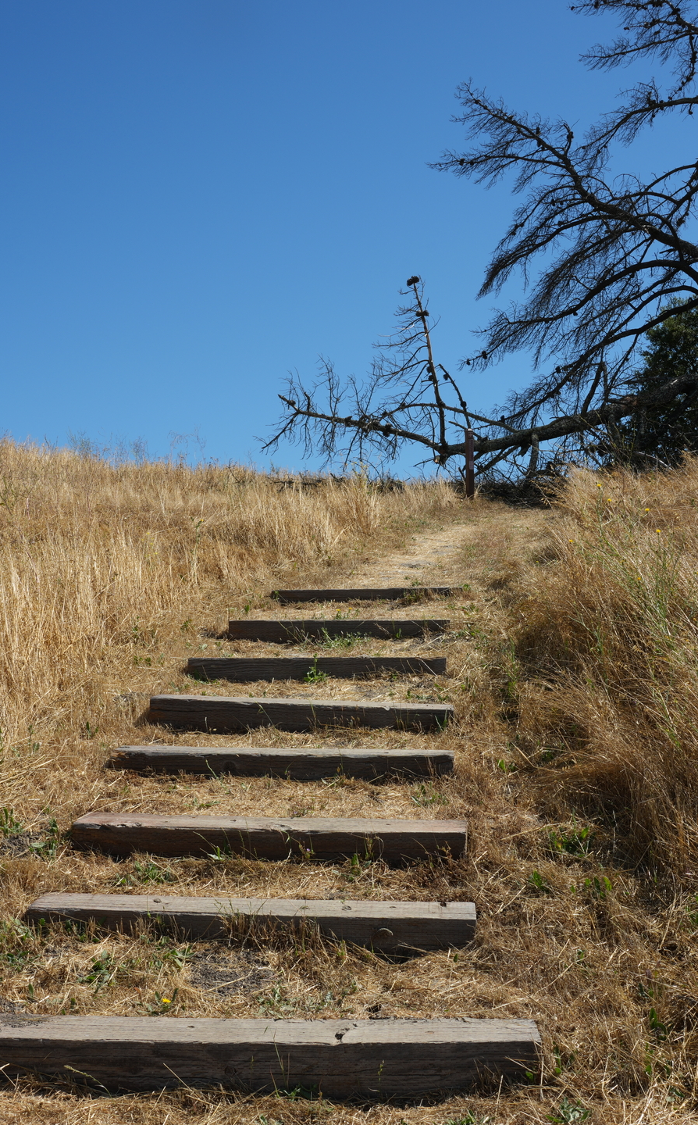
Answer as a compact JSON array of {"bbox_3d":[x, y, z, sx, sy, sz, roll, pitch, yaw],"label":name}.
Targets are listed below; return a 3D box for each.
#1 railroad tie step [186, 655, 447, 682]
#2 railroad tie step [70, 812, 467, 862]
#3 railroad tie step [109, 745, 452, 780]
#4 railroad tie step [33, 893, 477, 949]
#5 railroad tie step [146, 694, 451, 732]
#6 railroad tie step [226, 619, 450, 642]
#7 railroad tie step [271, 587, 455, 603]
[{"bbox_3d":[-0.150,0.530,6.427,1.261,0.132,0.190,0,-1,5],"label":"railroad tie step"},{"bbox_3d":[-0.256,0.927,4.303,1.280,0.132,0.190,0,-1,5],"label":"railroad tie step"},{"bbox_3d":[-0.250,0.773,4.898,1.280,0.132,0.190,0,-1,5],"label":"railroad tie step"},{"bbox_3d":[-0.277,1.062,3.781,1.280,0.132,0.190,0,-1,5],"label":"railroad tie step"},{"bbox_3d":[-0.196,0.664,5.571,1.280,0.132,0.190,0,-1,5],"label":"railroad tie step"},{"bbox_3d":[-0.051,0.394,7.418,1.242,0.132,0.190,0,-1,5],"label":"railroad tie step"},{"bbox_3d":[0.109,0.248,8.745,1.229,0.132,0.190,0,-1,5],"label":"railroad tie step"}]

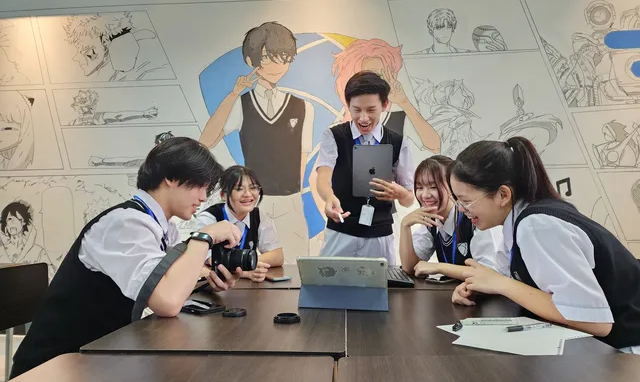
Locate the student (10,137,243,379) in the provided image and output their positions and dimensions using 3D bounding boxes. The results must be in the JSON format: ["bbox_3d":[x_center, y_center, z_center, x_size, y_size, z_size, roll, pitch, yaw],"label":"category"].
[{"bbox_3d":[-0.558,0.464,1.245,0.700,1.235,0.500,0,-2,-5],"label":"student"}]

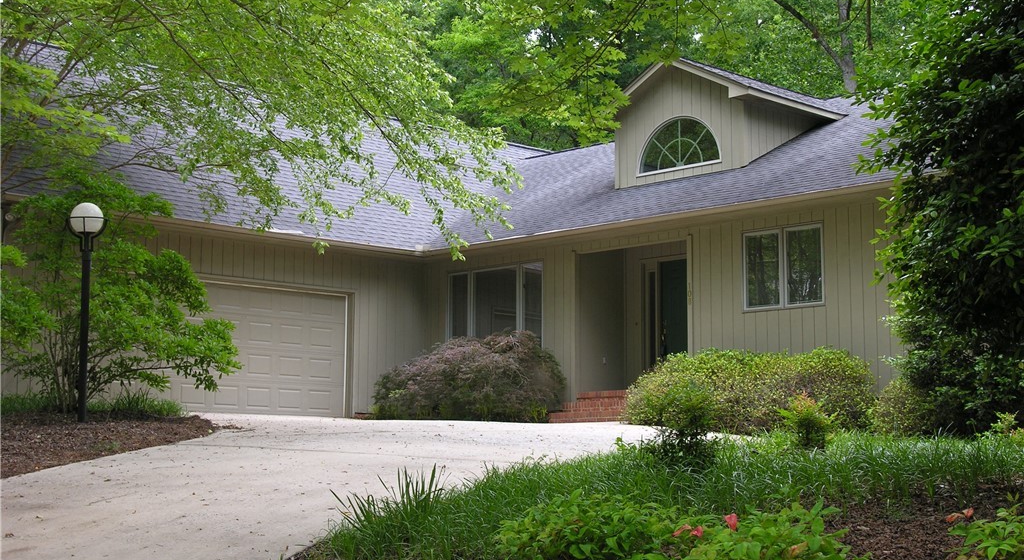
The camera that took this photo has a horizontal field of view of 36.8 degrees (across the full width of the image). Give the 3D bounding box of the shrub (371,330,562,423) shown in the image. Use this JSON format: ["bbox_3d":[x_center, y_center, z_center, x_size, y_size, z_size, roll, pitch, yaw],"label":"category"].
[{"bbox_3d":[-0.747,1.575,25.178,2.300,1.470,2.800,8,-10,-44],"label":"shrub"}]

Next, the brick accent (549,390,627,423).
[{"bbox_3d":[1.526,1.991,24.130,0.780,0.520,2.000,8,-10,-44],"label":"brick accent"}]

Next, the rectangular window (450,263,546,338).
[{"bbox_3d":[-0.334,0.551,26.740,0.120,1.530,2.433,8,-10,-44],"label":"rectangular window"}]

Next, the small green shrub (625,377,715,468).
[{"bbox_3d":[1.398,1.233,13.400,0.780,0.760,0.720,0,-7,6],"label":"small green shrub"}]

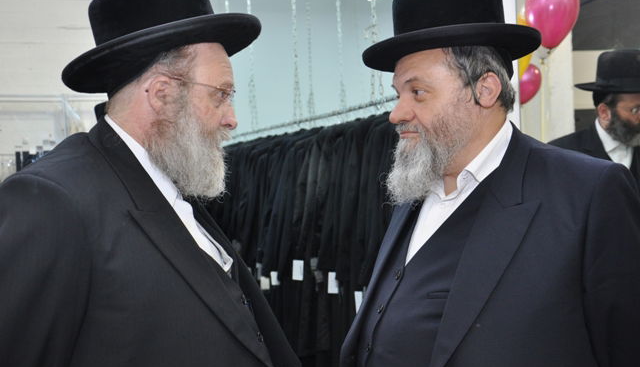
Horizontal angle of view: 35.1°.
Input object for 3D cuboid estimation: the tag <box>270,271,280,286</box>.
[{"bbox_3d":[-0.237,0.507,5.400,0.053,0.082,0.005,0,0,-6],"label":"tag"}]

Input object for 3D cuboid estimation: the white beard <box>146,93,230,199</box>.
[{"bbox_3d":[-0.238,-0.069,1.830,0.148,0.195,0.150,1,0,-3],"label":"white beard"}]

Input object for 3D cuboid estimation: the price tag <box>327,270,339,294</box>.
[{"bbox_3d":[0.058,0.451,4.600,0.053,0.098,0.005,1,0,-3],"label":"price tag"}]

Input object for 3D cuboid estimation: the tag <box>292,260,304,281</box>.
[{"bbox_3d":[-0.107,0.434,5.050,0.056,0.100,0.005,2,0,-5],"label":"tag"}]

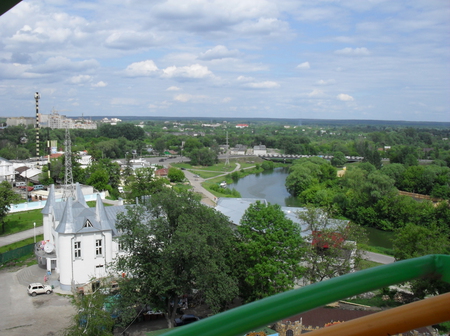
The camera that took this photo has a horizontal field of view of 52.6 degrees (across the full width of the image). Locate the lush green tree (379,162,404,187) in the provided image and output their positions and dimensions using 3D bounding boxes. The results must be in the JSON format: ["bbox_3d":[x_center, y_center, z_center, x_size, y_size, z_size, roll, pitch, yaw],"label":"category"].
[{"bbox_3d":[77.753,3.714,210.450,11.560,11.650,11.560,3,7,20],"label":"lush green tree"}]

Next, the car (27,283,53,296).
[{"bbox_3d":[-30.550,20.080,75.500,3.720,1.640,1.680,-2,7,-27],"label":"car"}]

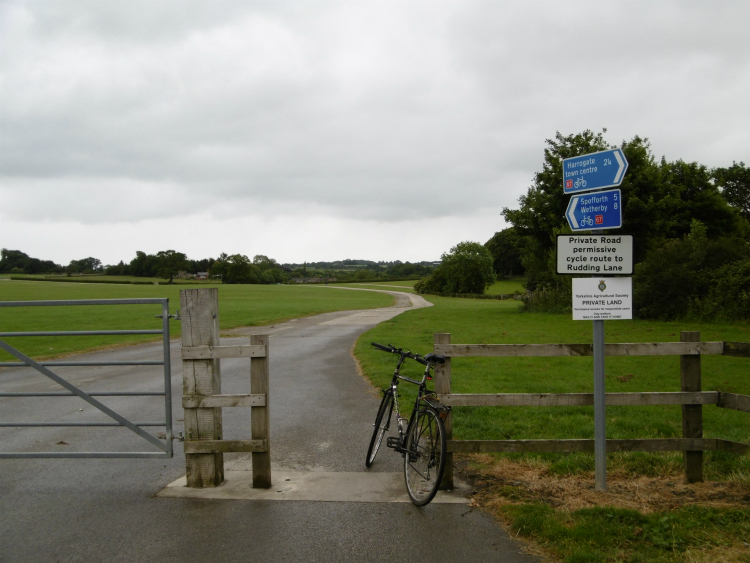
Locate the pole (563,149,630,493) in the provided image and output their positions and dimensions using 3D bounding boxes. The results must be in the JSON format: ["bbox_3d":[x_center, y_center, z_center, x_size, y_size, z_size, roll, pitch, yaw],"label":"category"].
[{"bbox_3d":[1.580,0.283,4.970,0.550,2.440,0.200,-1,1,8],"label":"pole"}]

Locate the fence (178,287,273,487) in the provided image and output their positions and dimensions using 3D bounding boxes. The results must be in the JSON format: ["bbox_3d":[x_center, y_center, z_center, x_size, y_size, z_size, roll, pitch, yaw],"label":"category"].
[{"bbox_3d":[-1.100,0.785,5.200,0.630,1.460,0.250,-1,1,-1],"label":"fence"}]

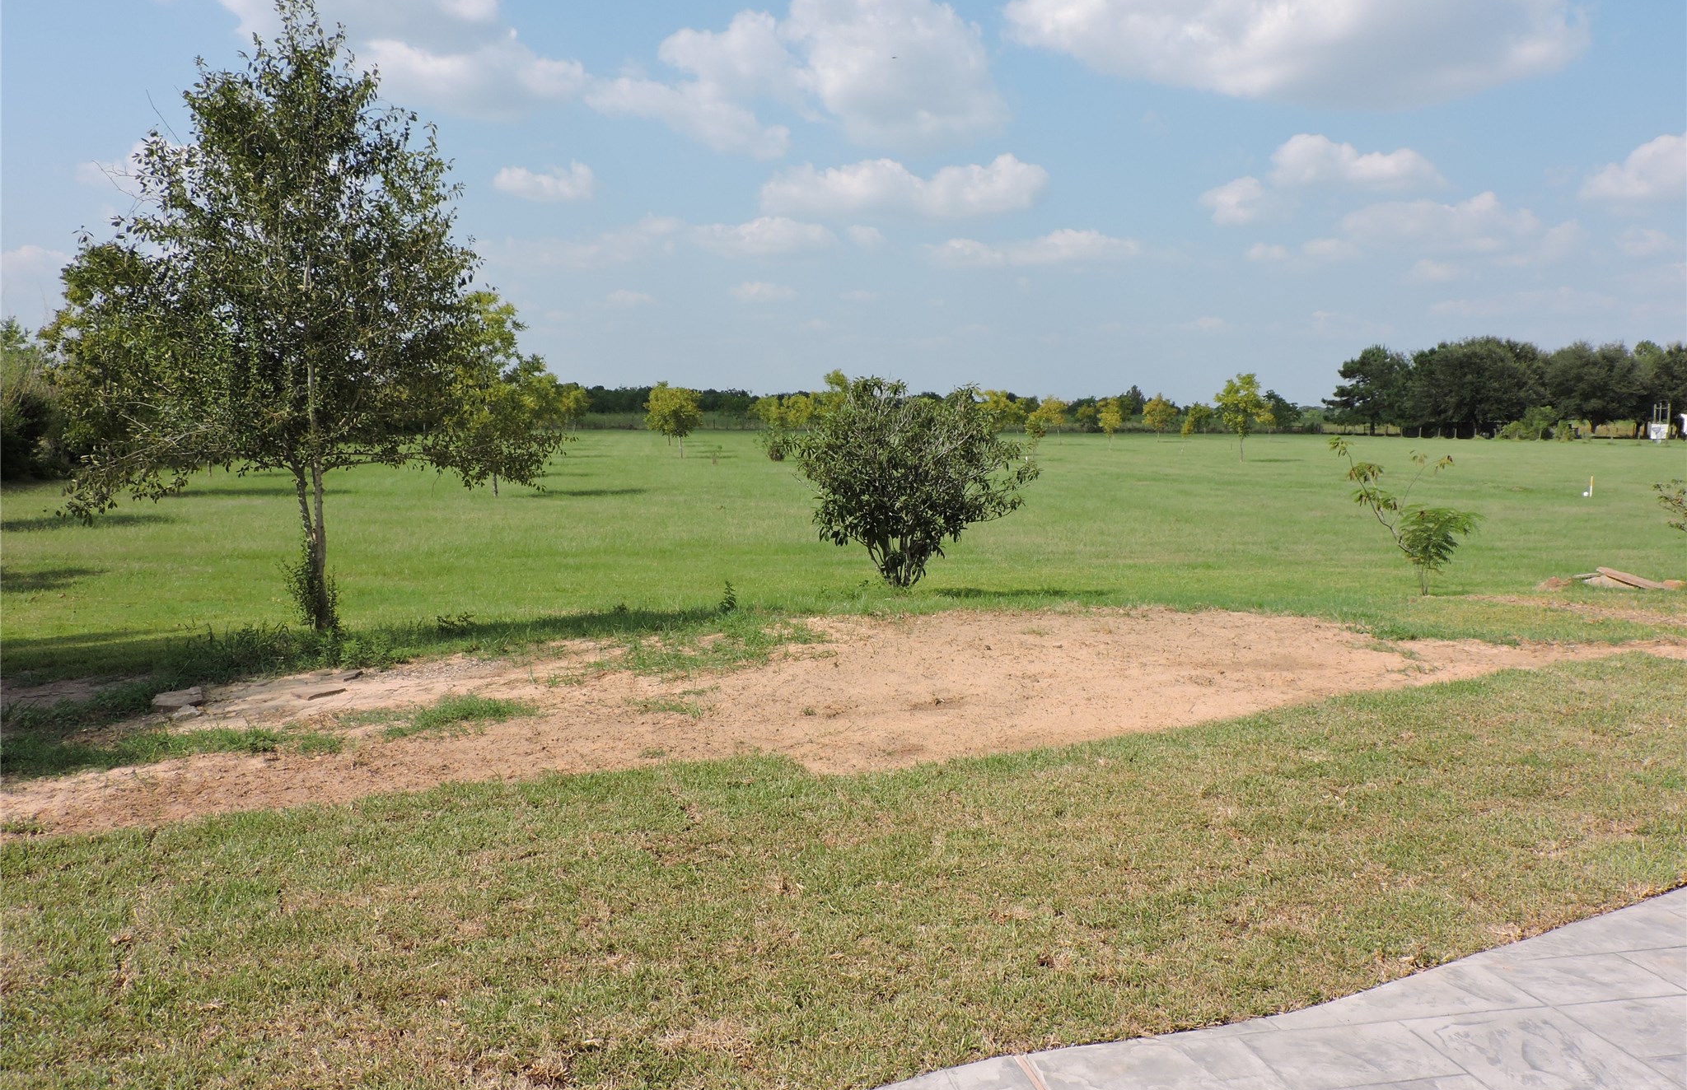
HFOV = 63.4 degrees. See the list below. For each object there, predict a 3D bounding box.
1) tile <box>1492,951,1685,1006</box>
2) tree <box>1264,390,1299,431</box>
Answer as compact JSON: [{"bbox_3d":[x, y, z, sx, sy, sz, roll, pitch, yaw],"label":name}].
[{"bbox_3d":[2.117,1.259,3.912,0.457,0.030,0.298,-1,5,-10],"label":"tile"},{"bbox_3d":[48.170,-14.715,149.777,4.056,4.823,3.935,0,5,0],"label":"tree"}]

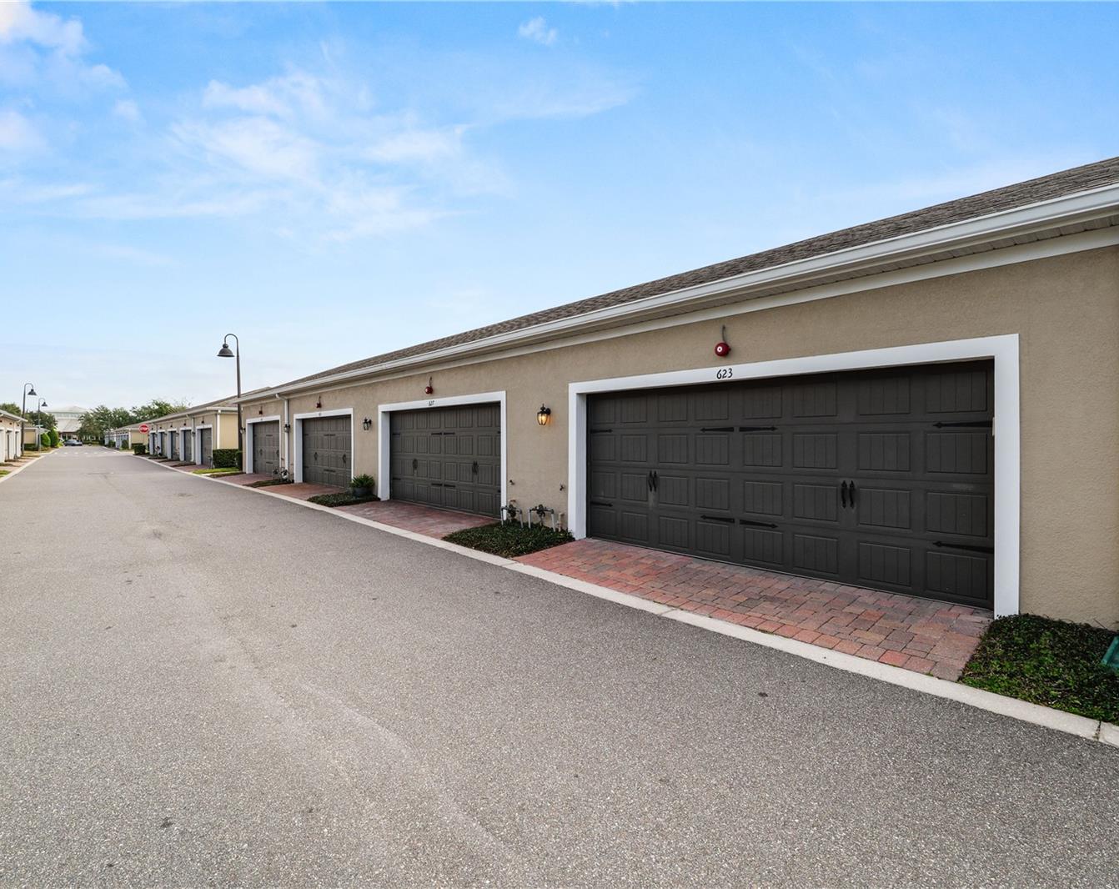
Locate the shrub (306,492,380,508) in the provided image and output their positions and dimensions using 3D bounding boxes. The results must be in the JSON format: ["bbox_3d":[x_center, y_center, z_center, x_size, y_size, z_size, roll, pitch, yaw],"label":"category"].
[{"bbox_3d":[-5.217,1.271,12.596,1.400,0.160,2.050,0,1,-43],"label":"shrub"}]

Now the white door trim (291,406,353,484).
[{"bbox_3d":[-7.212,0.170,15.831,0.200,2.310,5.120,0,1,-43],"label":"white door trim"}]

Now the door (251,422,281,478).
[{"bbox_3d":[-11.666,0.204,20.848,0.080,2.140,4.850,0,1,-43],"label":"door"}]

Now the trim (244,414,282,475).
[{"bbox_3d":[-11.797,0.125,20.724,0.200,2.310,5.120,0,1,-43],"label":"trim"}]

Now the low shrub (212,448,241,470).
[{"bbox_3d":[-17.024,0.741,26.950,1.500,0.950,0.850,0,1,-43],"label":"low shrub"}]

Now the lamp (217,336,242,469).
[{"bbox_3d":[-15.504,-2.008,24.447,1.000,6.350,0.700,0,1,-43],"label":"lamp"}]

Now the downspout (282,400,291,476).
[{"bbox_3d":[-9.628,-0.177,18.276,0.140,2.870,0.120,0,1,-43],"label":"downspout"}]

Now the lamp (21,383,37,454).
[{"bbox_3d":[-47.584,-2.233,46.553,0.980,6.400,0.680,0,1,-43],"label":"lamp"}]

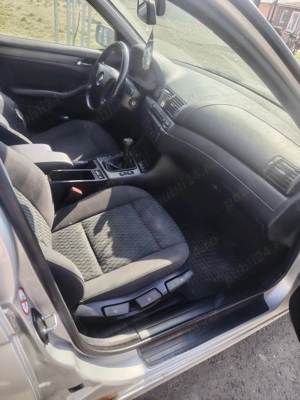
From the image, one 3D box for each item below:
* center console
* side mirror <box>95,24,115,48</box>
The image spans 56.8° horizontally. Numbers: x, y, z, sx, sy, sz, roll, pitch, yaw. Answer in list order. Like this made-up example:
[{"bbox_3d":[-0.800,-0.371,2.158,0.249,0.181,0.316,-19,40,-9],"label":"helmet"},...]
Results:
[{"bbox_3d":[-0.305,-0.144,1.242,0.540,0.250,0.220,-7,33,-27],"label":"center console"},{"bbox_3d":[-0.283,-1.052,1.793,0.100,0.135,0.180,-12,36,-34],"label":"side mirror"}]

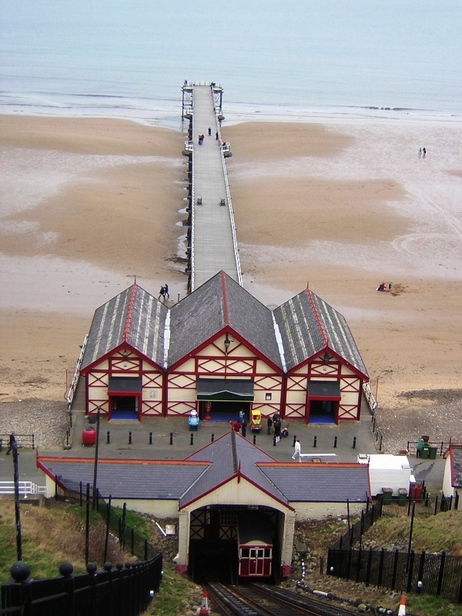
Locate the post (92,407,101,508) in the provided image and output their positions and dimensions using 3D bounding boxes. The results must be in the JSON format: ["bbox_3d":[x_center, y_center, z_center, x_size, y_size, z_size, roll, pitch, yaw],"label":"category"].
[{"bbox_3d":[-8.158,9.244,58.441,0.200,7.100,0.200,4,20,-4],"label":"post"}]

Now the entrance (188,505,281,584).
[{"bbox_3d":[0.352,15.068,62.502,6.100,6.000,1.600,2,20,-3],"label":"entrance"}]

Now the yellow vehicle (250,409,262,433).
[{"bbox_3d":[2.049,8.954,76.232,0.900,1.360,1.500,2,20,-3],"label":"yellow vehicle"}]

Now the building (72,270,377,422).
[{"bbox_3d":[-0.656,2.907,82.525,22.900,8.200,14.400,2,20,-3],"label":"building"}]

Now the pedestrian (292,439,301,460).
[{"bbox_3d":[4.973,10.611,71.498,0.650,1.720,0.500,8,21,16],"label":"pedestrian"}]

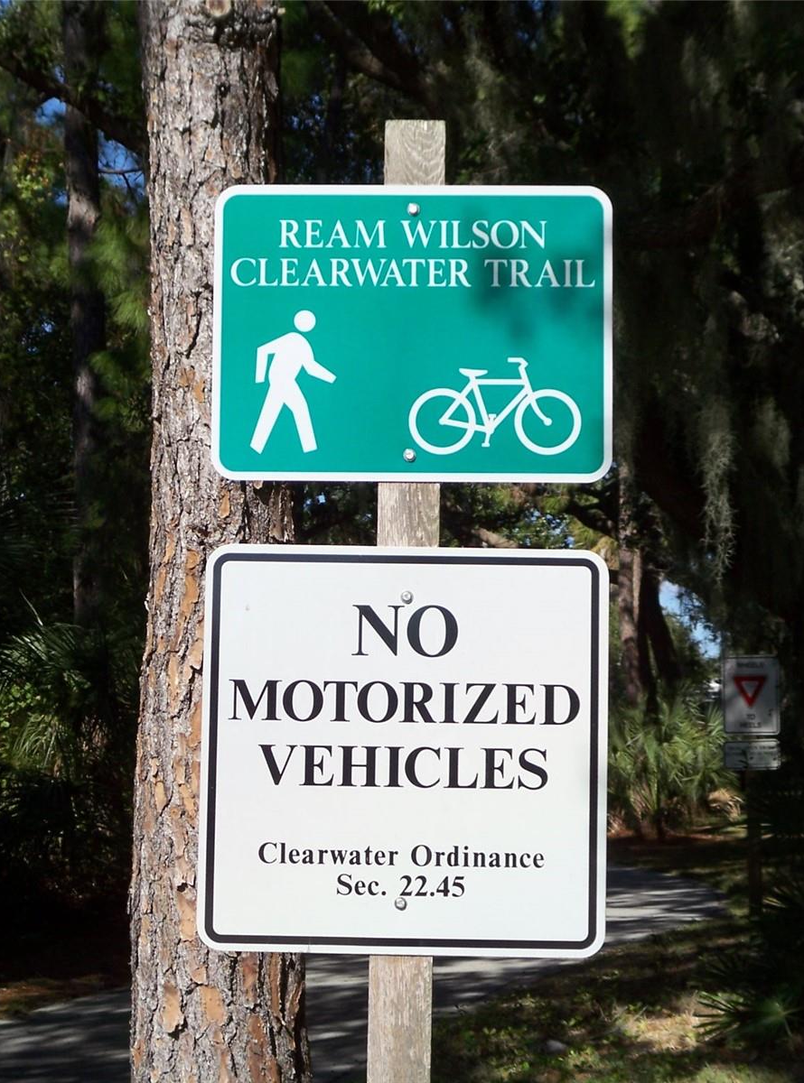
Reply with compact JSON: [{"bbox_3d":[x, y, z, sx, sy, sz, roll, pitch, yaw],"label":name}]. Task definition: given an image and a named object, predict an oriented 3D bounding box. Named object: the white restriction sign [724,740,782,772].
[{"bbox_3d":[3.302,2.008,23.970,0.610,0.305,0.015,-3,-6,31],"label":"white restriction sign"}]

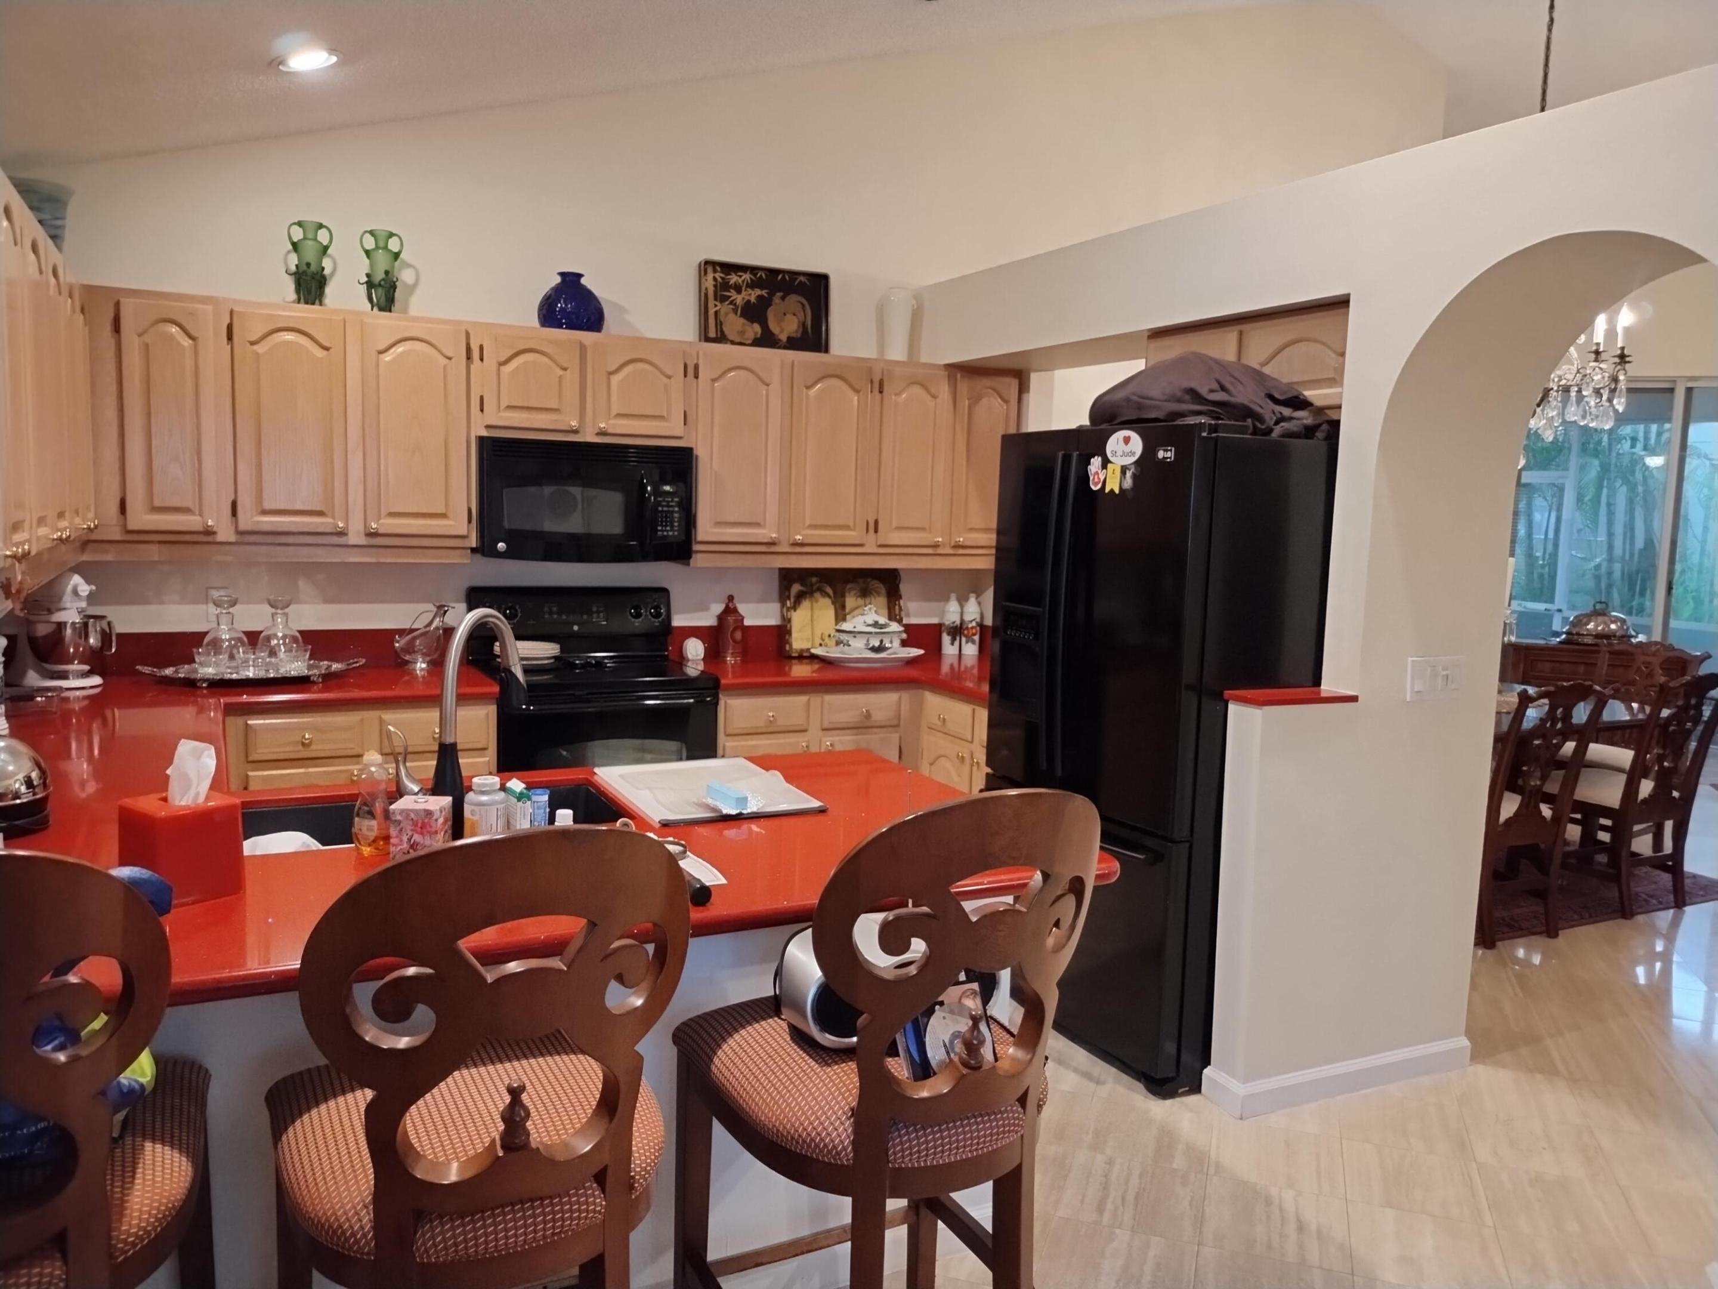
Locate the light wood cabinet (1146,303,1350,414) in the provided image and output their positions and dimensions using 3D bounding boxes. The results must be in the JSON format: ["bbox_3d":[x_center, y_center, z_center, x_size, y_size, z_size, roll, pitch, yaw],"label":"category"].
[{"bbox_3d":[1.283,-0.798,3.696,0.370,0.307,0.865,-2,7,-27],"label":"light wood cabinet"}]

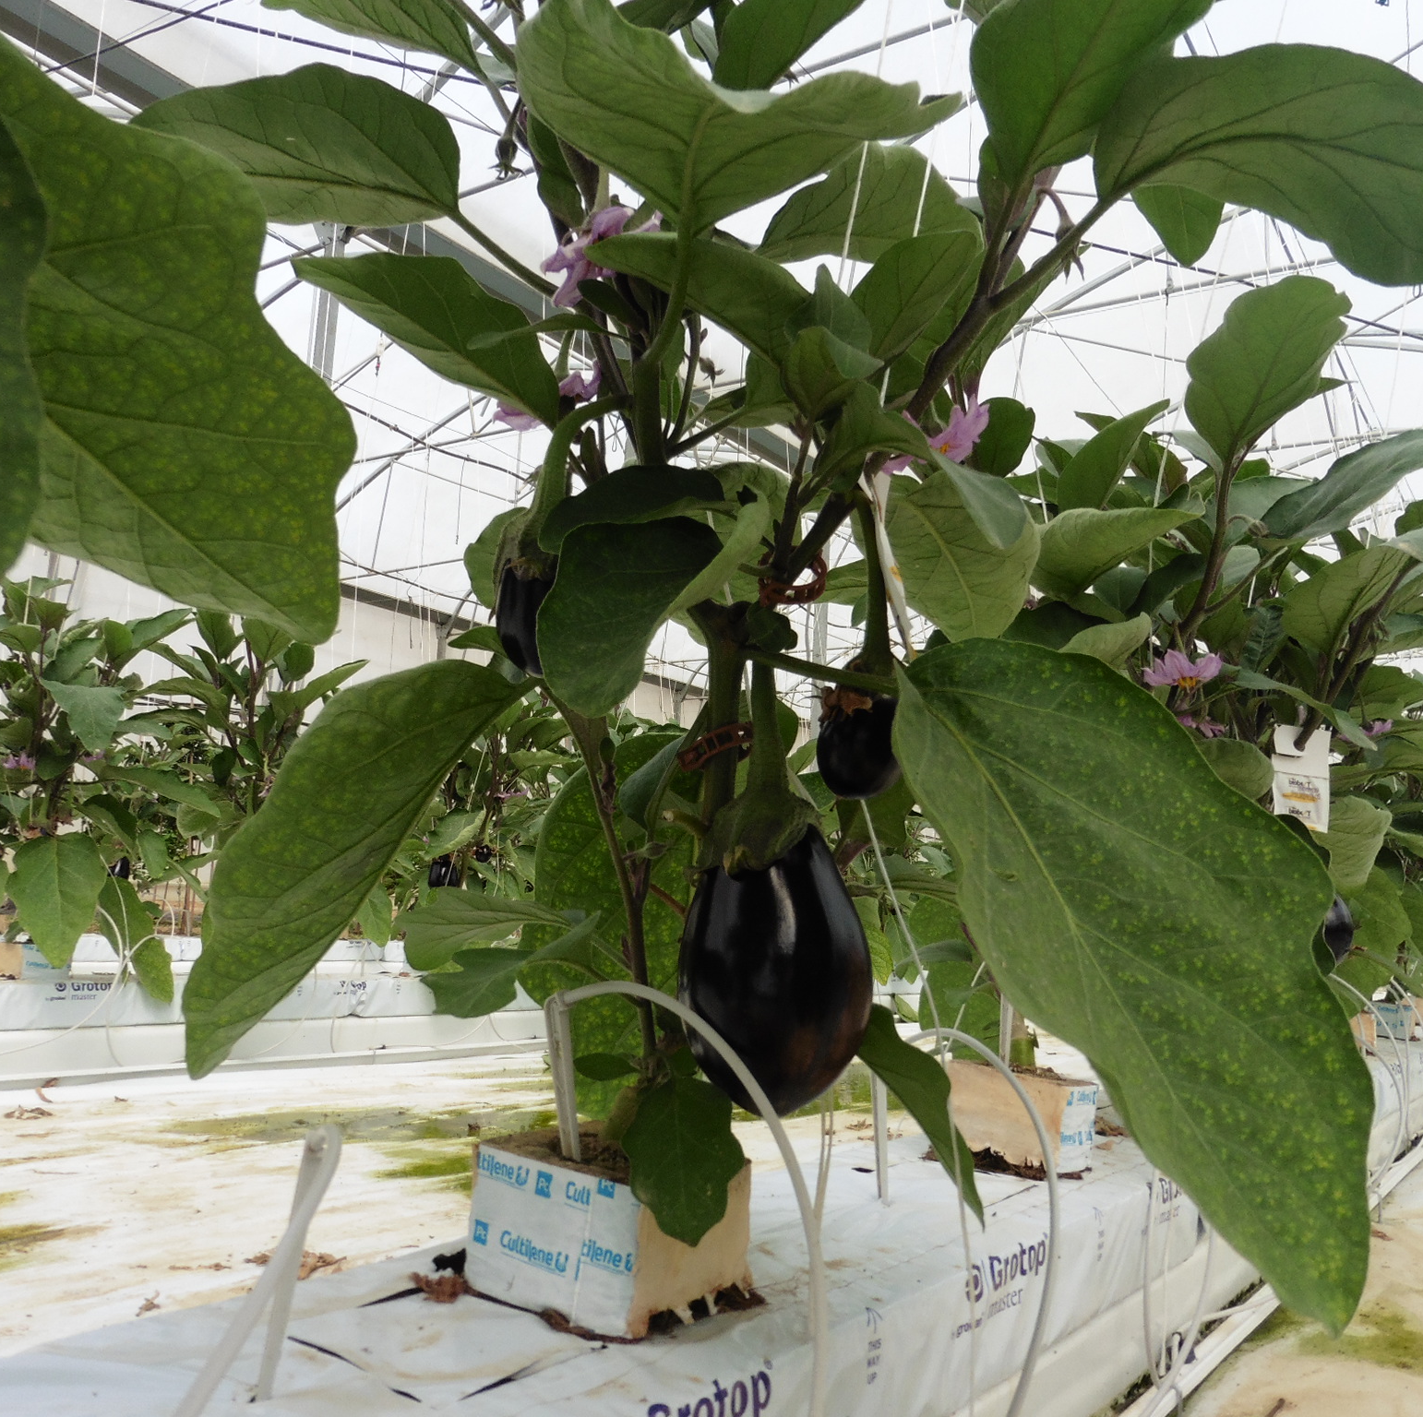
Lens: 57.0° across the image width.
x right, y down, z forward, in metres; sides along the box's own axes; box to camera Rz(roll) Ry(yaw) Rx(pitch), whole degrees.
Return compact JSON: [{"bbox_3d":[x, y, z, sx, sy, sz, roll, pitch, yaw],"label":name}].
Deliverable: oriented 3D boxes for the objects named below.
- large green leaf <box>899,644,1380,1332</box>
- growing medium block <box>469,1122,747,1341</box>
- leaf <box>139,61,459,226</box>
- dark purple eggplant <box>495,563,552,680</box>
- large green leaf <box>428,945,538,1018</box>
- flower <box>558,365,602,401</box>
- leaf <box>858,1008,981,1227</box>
[{"bbox_3d":[0.164,0.086,0.520,0.135,0.306,0.060,-21,-33,-14],"label":"large green leaf"},{"bbox_3d":[-0.048,0.258,0.658,0.100,0.065,0.100,0,-9,34],"label":"growing medium block"},{"bbox_3d":[-0.216,-0.294,0.690,0.166,0.035,0.105,7,-21,-14],"label":"leaf"},{"bbox_3d":[-0.084,-0.041,0.610,0.036,0.055,0.036,-5,4,-7],"label":"dark purple eggplant"},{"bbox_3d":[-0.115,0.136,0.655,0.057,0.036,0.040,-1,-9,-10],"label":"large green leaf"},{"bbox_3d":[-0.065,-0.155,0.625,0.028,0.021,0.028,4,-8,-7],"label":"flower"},{"bbox_3d":[0.111,0.208,0.675,0.058,0.130,0.035,-28,-6,-33],"label":"leaf"}]

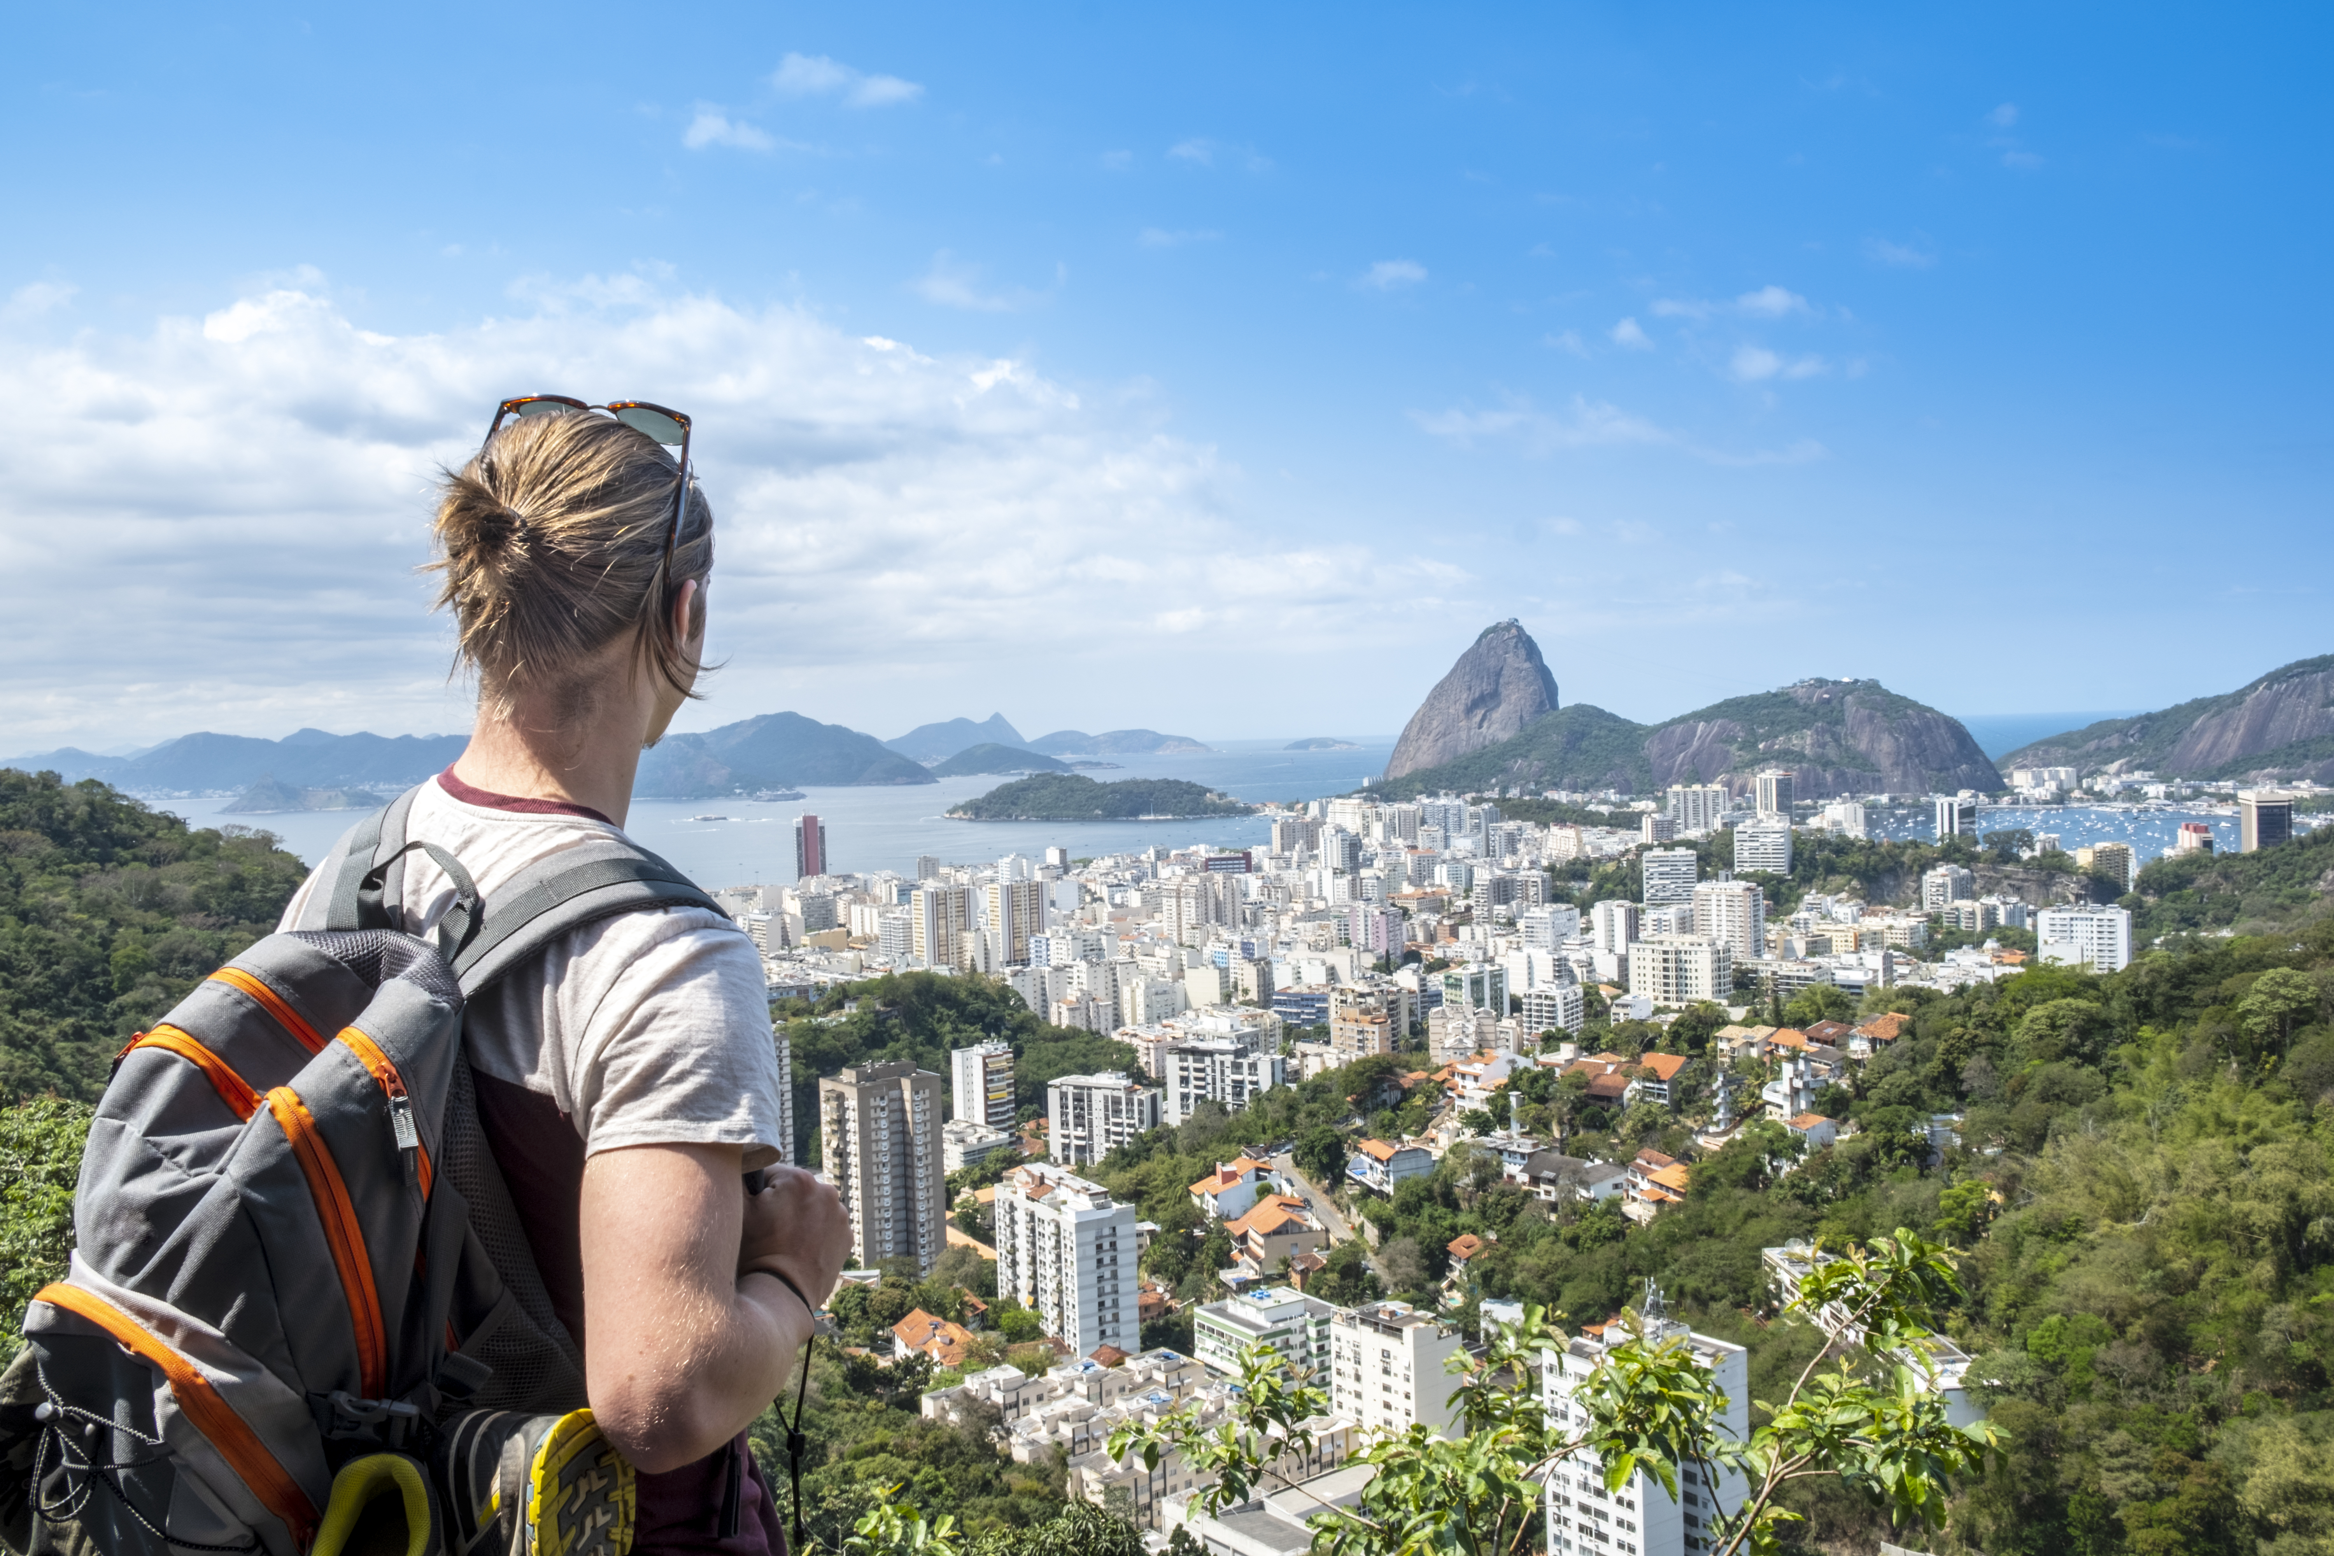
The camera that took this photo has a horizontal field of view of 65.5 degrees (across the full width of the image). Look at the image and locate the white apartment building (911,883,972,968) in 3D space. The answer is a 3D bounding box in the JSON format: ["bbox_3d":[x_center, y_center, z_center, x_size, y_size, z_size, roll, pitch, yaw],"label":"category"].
[{"bbox_3d":[-146.100,99.570,1193.870,32.500,55.700,25.000,-3,2,-25],"label":"white apartment building"}]

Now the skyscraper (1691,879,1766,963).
[{"bbox_3d":[340.150,86.450,1095.190,33.000,47.900,25.000,-1,2,35],"label":"skyscraper"}]

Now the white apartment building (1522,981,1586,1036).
[{"bbox_3d":[185.180,112.570,867.390,19.500,30.700,23.000,-1,2,40],"label":"white apartment building"}]

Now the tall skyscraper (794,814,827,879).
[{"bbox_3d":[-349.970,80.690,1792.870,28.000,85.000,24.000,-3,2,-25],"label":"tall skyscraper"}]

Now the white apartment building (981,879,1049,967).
[{"bbox_3d":[-99.540,97.280,1227.100,33.500,57.500,25.000,-3,2,-25],"label":"white apartment building"}]

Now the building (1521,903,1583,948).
[{"bbox_3d":[248.840,97.540,1167.860,30.900,30.000,19.950,-3,2,-40],"label":"building"}]

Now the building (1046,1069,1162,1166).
[{"bbox_3d":[-21.040,123.220,645.340,38.840,33.000,14.000,-1,2,27],"label":"building"}]

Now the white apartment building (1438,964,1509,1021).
[{"bbox_3d":[150.530,104.210,879.230,27.500,30.100,16.300,-3,2,-30],"label":"white apartment building"}]

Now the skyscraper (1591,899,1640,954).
[{"bbox_3d":[259.610,91.090,1045.890,20.000,40.500,18.500,-1,2,38],"label":"skyscraper"}]

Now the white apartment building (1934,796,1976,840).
[{"bbox_3d":[764.090,54.470,1754.710,33.000,69.500,21.500,-3,2,-40],"label":"white apartment building"}]

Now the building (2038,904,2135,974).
[{"bbox_3d":[464.520,81.830,918.060,40.290,35.500,15.000,-1,2,35],"label":"building"}]

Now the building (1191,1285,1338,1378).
[{"bbox_3d":[19.950,114.040,361.970,22.000,22.000,20.300,-3,2,-38],"label":"building"}]

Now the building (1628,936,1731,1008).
[{"bbox_3d":[207.690,77.030,733.810,36.090,25.800,16.660,0,2,44],"label":"building"}]

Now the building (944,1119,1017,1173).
[{"bbox_3d":[-64.990,125.950,611.940,18.810,18.000,15.000,-3,2,-42],"label":"building"}]

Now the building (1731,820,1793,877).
[{"bbox_3d":[434.160,50.900,1319.010,35.470,37.500,22.000,-1,2,31],"label":"building"}]

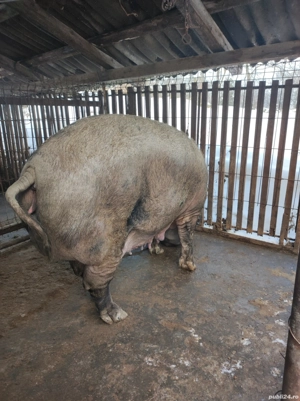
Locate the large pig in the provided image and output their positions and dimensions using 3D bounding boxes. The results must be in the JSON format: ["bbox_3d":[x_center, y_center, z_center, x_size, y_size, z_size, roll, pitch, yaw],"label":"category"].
[{"bbox_3d":[-0.030,0.002,1.743,0.600,0.990,1.470,13,22,39],"label":"large pig"}]

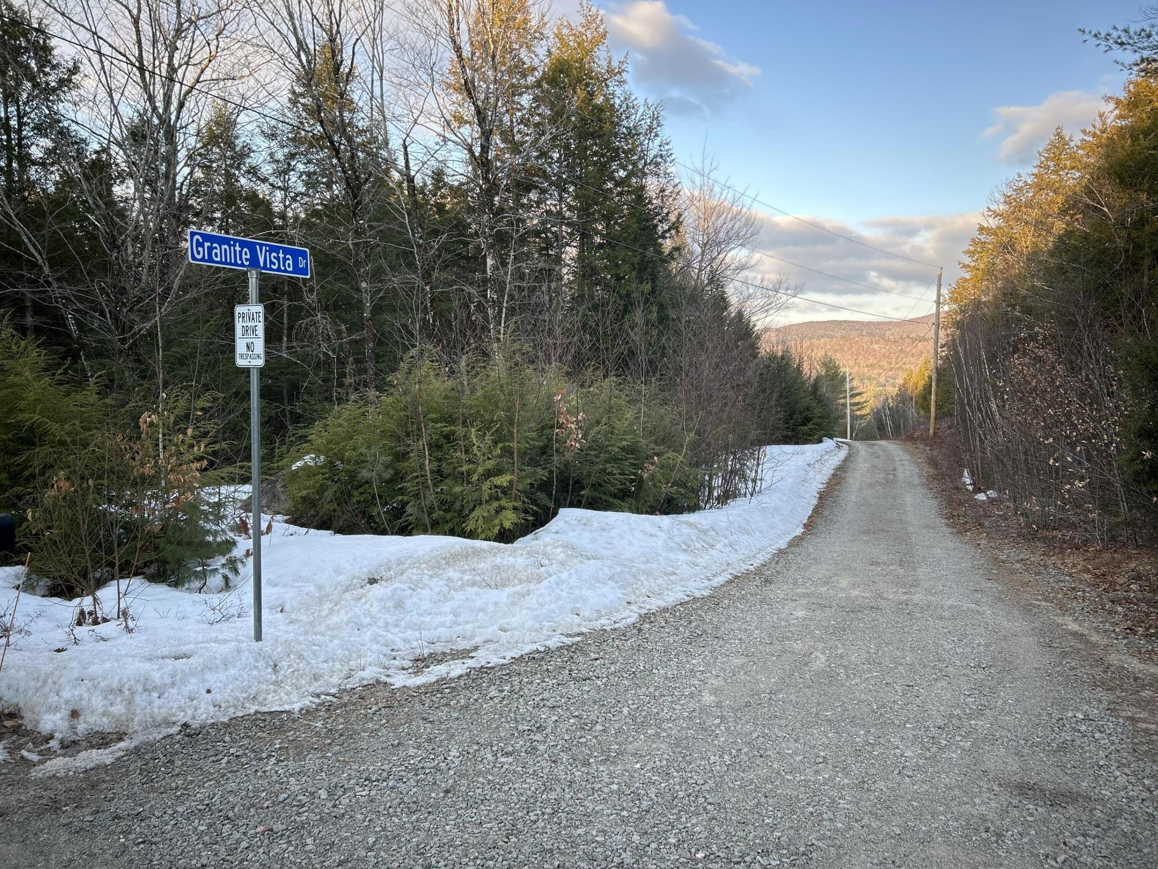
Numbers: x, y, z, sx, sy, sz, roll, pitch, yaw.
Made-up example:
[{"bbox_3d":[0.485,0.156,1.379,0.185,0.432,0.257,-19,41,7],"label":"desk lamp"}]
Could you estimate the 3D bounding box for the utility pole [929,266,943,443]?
[{"bbox_3d":[19.753,-4.463,48.000,0.270,9.340,0.270,2,2,0],"label":"utility pole"}]

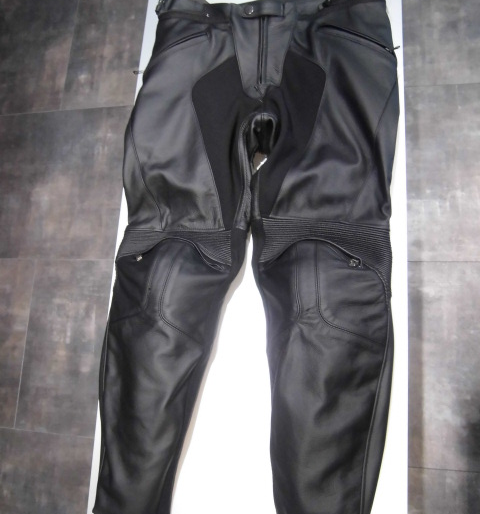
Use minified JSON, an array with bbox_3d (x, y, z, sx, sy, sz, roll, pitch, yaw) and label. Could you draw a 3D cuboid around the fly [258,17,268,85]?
[{"bbox_3d":[0.049,-0.424,0.992,0.019,0.010,0.153,0,77,13],"label":"fly"}]

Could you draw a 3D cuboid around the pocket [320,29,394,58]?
[{"bbox_3d":[0.234,-0.424,0.956,0.142,0.022,0.035,15,78,4],"label":"pocket"}]

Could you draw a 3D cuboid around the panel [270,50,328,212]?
[{"bbox_3d":[0.117,-0.248,0.941,0.110,0.040,0.335,0,77,13],"label":"panel"}]

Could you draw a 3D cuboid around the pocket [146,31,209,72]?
[{"bbox_3d":[-0.137,-0.449,1.050,0.140,0.030,0.042,-19,69,23],"label":"pocket"}]

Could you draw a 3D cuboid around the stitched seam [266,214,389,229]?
[{"bbox_3d":[0.160,-0.065,0.878,0.217,0.025,0.018,4,78,9],"label":"stitched seam"}]

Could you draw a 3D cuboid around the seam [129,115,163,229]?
[{"bbox_3d":[-0.200,-0.179,1.018,0.060,0.035,0.235,-5,75,32],"label":"seam"}]

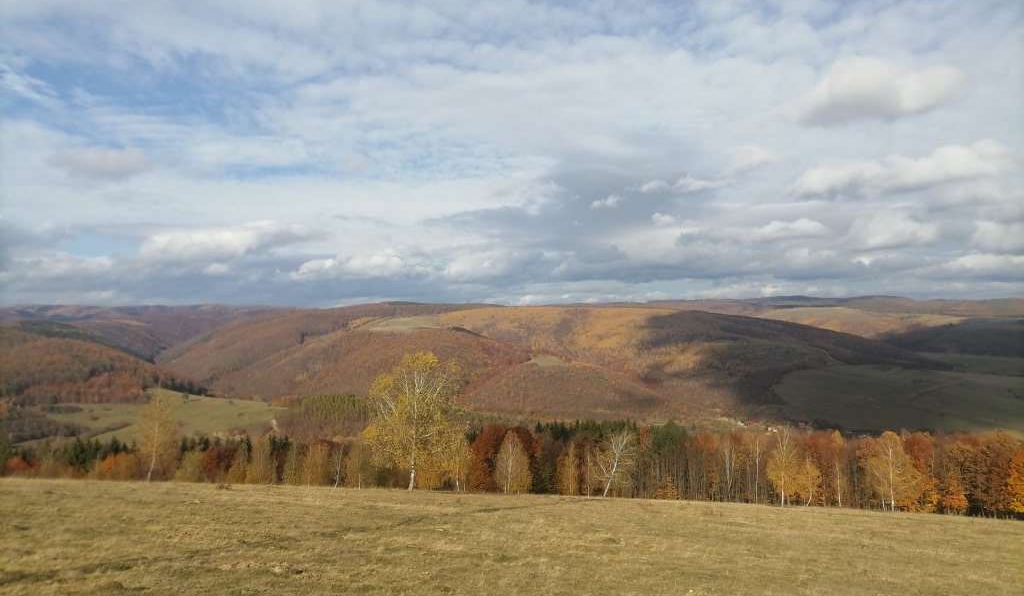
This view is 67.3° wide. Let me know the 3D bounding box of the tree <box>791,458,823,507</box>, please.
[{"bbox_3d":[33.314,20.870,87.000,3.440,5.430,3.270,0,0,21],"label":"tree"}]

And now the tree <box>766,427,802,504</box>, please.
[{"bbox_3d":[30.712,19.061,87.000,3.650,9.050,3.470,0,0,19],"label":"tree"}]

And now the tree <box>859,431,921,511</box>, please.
[{"bbox_3d":[42.435,19.429,86.000,6.590,8.780,6.260,0,-1,26],"label":"tree"}]

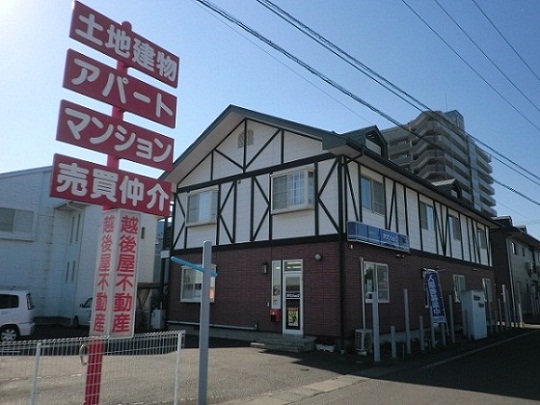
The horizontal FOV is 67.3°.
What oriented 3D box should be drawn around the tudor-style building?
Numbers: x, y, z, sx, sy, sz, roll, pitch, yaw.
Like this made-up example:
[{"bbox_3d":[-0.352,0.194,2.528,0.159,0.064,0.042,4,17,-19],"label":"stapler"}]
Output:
[{"bbox_3d":[4.956,2.058,21.382,9.204,8.177,19.647,-9,-15,39],"label":"tudor-style building"}]

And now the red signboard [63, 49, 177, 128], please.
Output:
[{"bbox_3d":[-2.294,-1.732,6.468,0.080,0.594,1.918,-9,-15,39],"label":"red signboard"}]

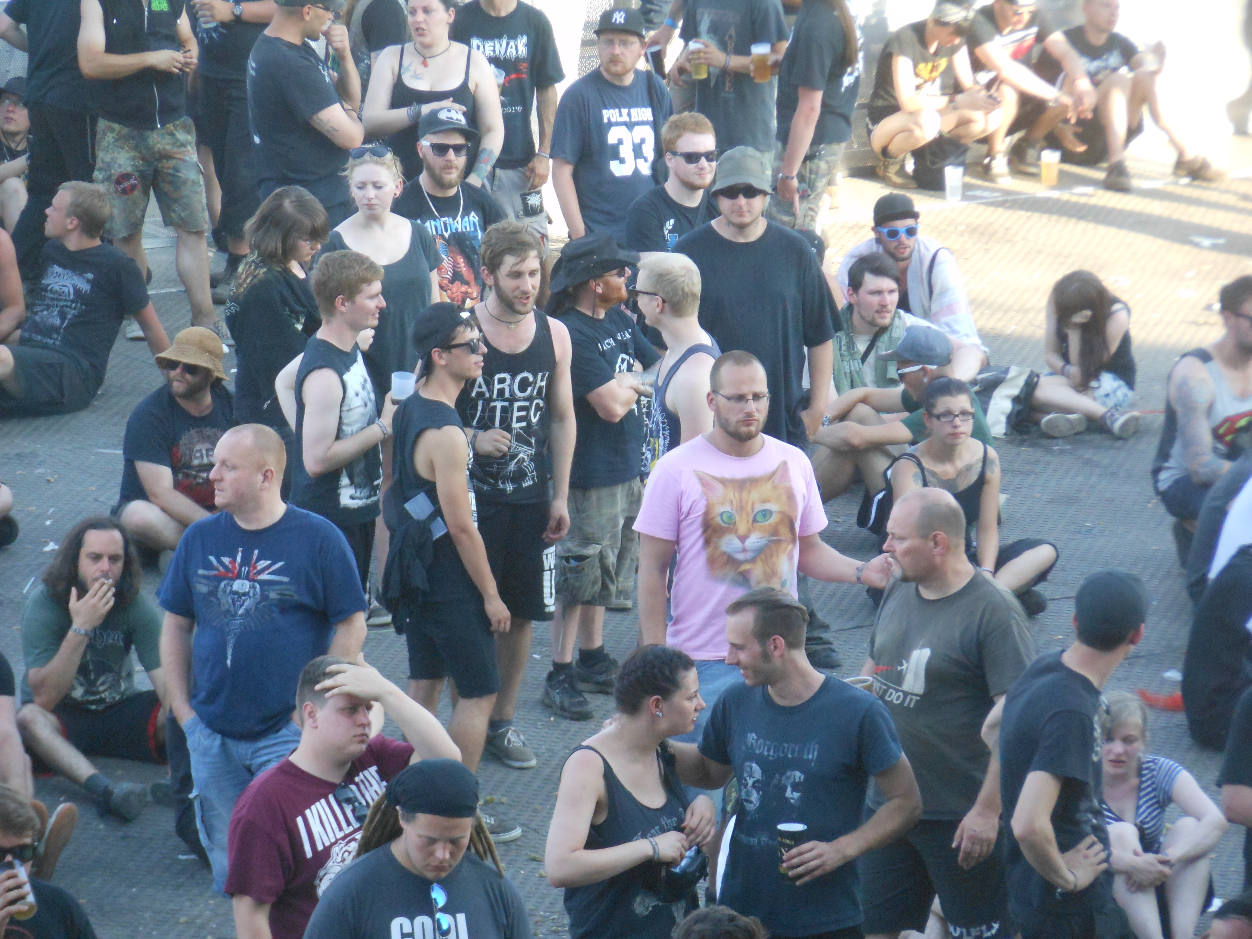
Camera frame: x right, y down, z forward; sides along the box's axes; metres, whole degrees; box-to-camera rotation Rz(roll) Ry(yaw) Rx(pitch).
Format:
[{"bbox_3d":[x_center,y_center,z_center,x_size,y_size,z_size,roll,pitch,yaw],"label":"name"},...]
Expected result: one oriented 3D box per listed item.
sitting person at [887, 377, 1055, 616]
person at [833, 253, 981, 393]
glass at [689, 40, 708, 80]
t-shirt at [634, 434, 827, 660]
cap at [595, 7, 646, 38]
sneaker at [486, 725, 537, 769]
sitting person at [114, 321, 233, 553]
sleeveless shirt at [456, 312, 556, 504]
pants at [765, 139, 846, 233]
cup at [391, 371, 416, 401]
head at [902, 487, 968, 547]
[{"bbox_3d":[1.245,0.090,29.094,0.660,0.820,0.650,-2,15,-11],"label":"sitting person"},{"bbox_3d":[1.089,-0.399,30.879,0.650,0.840,0.680,1,15,0],"label":"person"},{"bbox_3d":[0.284,-1.595,30.900,0.080,0.135,0.080,-4,14,1],"label":"glass"},{"bbox_3d":[0.327,0.227,24.400,0.590,0.700,0.310,-2,13,-10],"label":"t-shirt"},{"bbox_3d":[-0.021,-1.748,31.000,0.185,0.120,0.260,4,13,17],"label":"cap"},{"bbox_3d":[-0.394,0.928,27.197,0.110,0.107,0.290,-6,16,-24],"label":"sneaker"},{"bbox_3d":[-1.591,-0.098,29.526,0.700,0.840,0.680,-5,16,-23],"label":"sitting person"},{"bbox_3d":[-0.402,-0.209,26.600,0.360,0.660,0.250,-4,13,-18],"label":"sleeveless shirt"},{"bbox_3d":[0.696,-1.107,30.780,0.330,0.510,0.370,2,14,7],"label":"pants"},{"bbox_3d":[-0.750,-0.271,26.630,0.083,0.115,0.083,7,17,-2],"label":"cup"},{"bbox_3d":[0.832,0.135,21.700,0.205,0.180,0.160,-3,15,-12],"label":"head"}]

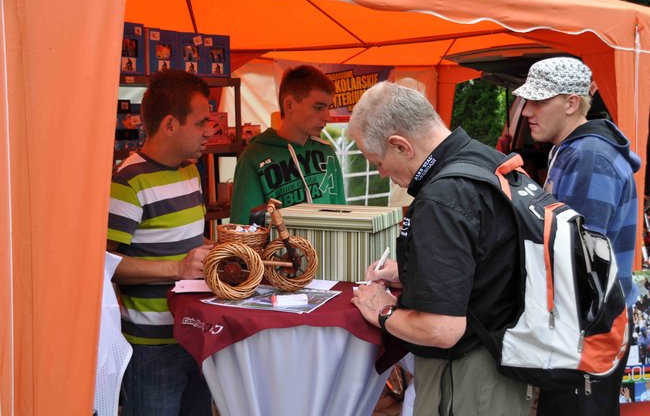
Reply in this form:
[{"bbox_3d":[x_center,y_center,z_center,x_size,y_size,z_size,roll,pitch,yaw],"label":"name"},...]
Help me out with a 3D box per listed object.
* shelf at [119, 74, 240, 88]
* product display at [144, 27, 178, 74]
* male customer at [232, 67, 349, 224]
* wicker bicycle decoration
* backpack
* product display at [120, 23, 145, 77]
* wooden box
[{"bbox_3d":[-0.854,-0.634,3.925,0.380,0.045,0.790,6,10,45],"label":"shelf"},{"bbox_3d":[-0.795,-0.745,3.737,0.050,0.220,0.172,6,10,45],"label":"product display"},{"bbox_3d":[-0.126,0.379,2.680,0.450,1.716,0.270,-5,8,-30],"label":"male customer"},{"bbox_3d":[-0.160,0.098,2.020,0.285,0.241,0.200,-1,7,0],"label":"wicker bicycle decoration"},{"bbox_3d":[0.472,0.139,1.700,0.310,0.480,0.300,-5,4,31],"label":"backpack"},{"bbox_3d":[-0.916,-0.737,3.616,0.050,0.236,0.160,6,10,45],"label":"product display"},{"bbox_3d":[0.030,0.098,2.238,0.336,0.180,0.220,3,8,26],"label":"wooden box"}]

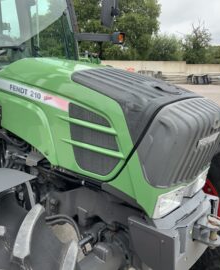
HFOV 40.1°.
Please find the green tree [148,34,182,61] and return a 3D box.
[{"bbox_3d":[7.011,-10.188,38.694,4.295,5.155,4.295,2,14,10],"label":"green tree"}]

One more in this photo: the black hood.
[{"bbox_3d":[0.139,-0.178,1.596,0.717,0.317,0.530,12,18,42],"label":"black hood"}]

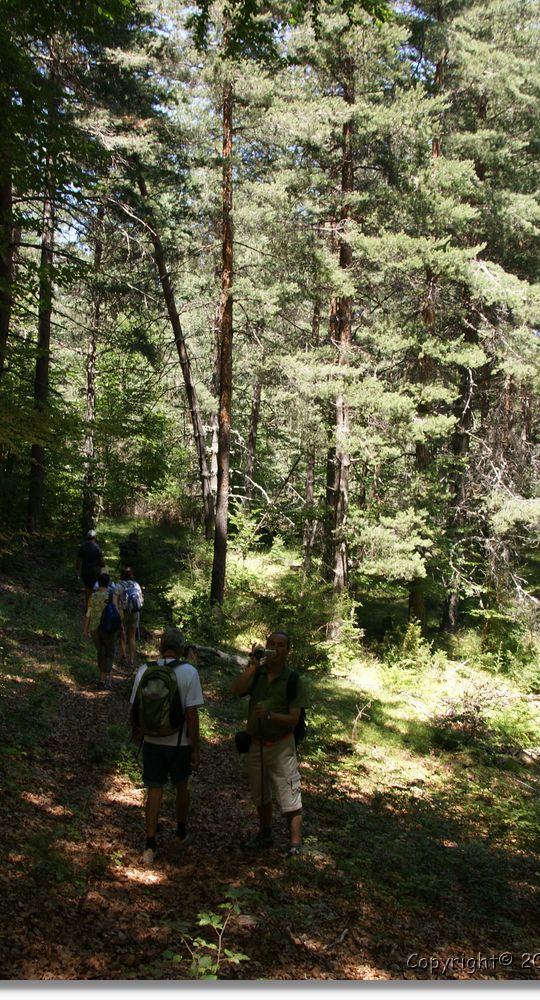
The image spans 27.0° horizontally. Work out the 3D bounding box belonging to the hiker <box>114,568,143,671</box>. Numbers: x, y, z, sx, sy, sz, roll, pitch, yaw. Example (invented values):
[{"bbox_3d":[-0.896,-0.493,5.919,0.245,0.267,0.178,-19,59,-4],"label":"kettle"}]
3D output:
[{"bbox_3d":[-2.260,1.876,18.000,0.500,1.660,0.470,2,0,-9],"label":"hiker"}]

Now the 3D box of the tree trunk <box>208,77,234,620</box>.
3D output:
[{"bbox_3d":[-1.055,-3.465,25.000,0.370,11.780,0.370,1,0,0],"label":"tree trunk"}]

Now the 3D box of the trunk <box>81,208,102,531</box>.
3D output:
[{"bbox_3d":[-4.562,-3.325,29.000,0.320,8.405,0.320,1,0,0],"label":"trunk"}]

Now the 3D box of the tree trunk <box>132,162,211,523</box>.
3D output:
[{"bbox_3d":[-2.473,-3.836,29.094,0.500,9.641,0.400,-10,-1,0],"label":"tree trunk"}]

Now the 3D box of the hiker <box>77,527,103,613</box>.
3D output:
[{"bbox_3d":[-3.614,1.449,22.600,0.500,1.730,0.380,3,-1,-9],"label":"hiker"}]

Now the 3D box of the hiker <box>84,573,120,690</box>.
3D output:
[{"bbox_3d":[-2.360,1.848,15.900,0.520,1.670,0.420,3,-1,-14],"label":"hiker"}]

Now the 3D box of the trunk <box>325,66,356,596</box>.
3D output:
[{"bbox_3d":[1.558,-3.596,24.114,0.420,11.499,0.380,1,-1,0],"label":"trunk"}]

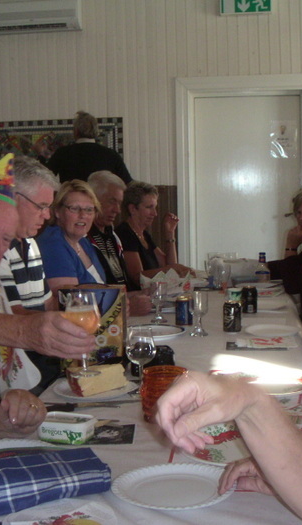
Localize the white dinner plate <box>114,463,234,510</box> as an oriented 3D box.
[{"bbox_3d":[0.041,0.428,1.440,0.230,0.020,0.230,-1,6,0],"label":"white dinner plate"}]

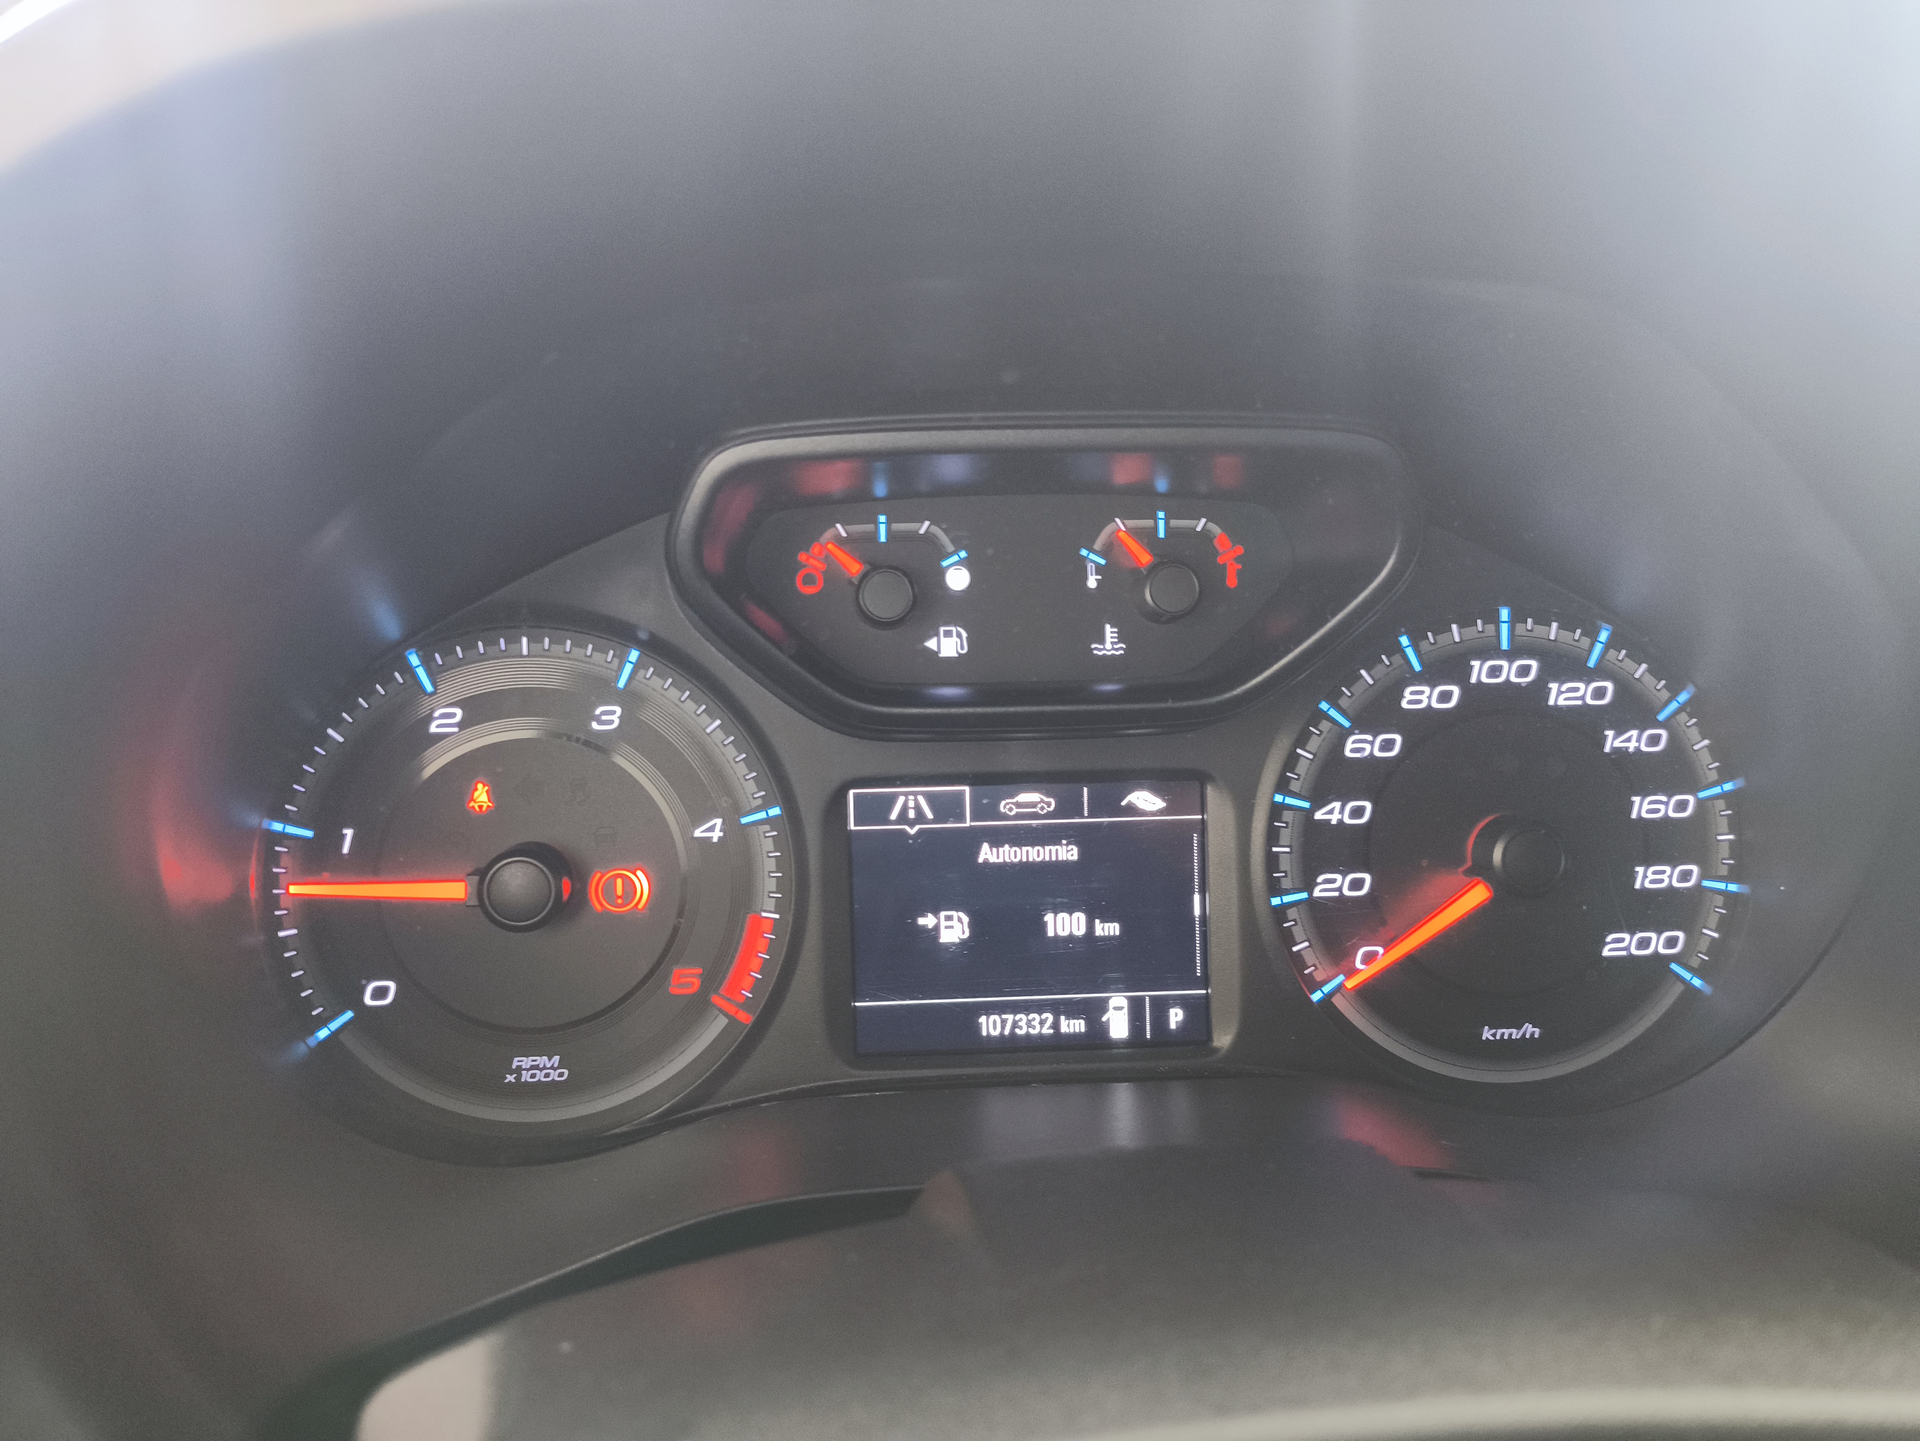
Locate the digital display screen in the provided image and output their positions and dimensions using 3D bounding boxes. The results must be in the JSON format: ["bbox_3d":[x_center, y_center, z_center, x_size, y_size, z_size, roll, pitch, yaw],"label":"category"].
[{"bbox_3d":[0.015,0.041,0.290,0.075,0.057,0.008,-2,1,-3],"label":"digital display screen"}]

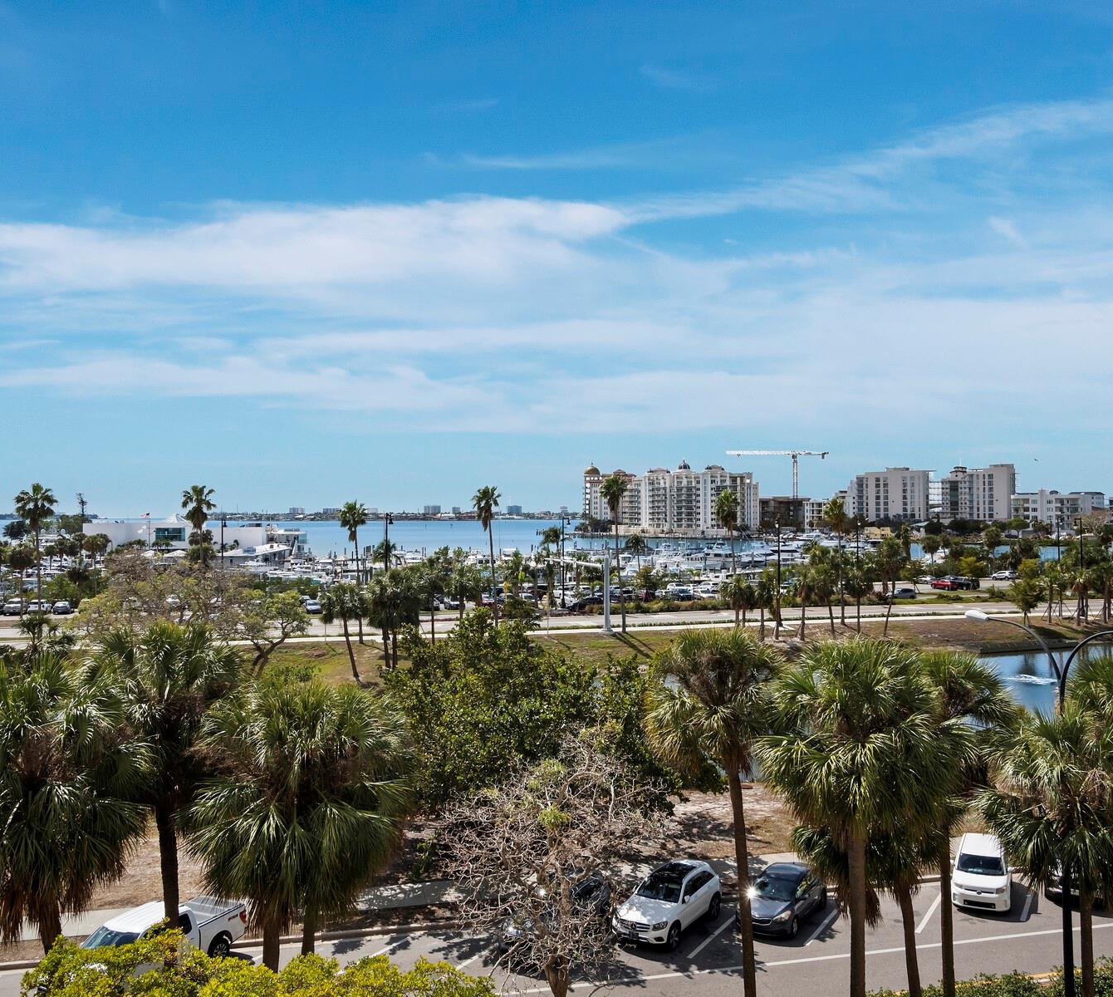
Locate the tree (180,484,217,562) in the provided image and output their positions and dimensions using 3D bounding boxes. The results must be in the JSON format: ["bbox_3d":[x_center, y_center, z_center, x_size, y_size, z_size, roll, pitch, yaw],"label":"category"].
[{"bbox_3d":[-37.295,6.785,103.904,3.600,16.600,3.600,0,-1,-20],"label":"tree"}]

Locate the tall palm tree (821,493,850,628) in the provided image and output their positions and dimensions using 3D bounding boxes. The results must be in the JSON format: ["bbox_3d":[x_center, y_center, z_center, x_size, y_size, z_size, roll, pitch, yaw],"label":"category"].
[{"bbox_3d":[33.159,7.425,118.682,3.300,15.350,3.300,0,-1,16],"label":"tall palm tree"}]

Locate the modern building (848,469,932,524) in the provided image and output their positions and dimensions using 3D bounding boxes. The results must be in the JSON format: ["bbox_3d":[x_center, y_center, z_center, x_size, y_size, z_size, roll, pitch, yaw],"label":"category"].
[{"bbox_3d":[196.630,1.673,590.045,46.000,39.210,26.000,-1,-1,30],"label":"modern building"}]

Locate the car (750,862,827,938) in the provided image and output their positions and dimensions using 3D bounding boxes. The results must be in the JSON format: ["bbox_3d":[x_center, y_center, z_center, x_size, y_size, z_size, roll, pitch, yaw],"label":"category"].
[{"bbox_3d":[7.617,13.259,33.347,1.780,1.450,4.450,-1,-1,33],"label":"car"}]

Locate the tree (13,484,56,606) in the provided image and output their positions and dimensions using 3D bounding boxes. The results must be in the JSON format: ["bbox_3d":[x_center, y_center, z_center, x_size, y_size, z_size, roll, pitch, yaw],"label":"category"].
[{"bbox_3d":[-49.934,6.598,95.614,3.710,16.190,3.710,1,-1,-28],"label":"tree"}]

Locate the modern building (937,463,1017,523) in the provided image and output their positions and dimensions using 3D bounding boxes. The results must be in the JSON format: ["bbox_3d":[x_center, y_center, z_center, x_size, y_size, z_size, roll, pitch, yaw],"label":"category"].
[{"bbox_3d":[232.550,1.980,553.020,38.000,42.200,21.000,-1,-1,34],"label":"modern building"}]

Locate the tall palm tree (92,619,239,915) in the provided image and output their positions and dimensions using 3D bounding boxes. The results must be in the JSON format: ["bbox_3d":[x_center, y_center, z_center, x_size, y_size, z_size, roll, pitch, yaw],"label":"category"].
[{"bbox_3d":[-7.417,7.857,19.200,3.100,10.924,3.100,0,-1,0],"label":"tall palm tree"}]

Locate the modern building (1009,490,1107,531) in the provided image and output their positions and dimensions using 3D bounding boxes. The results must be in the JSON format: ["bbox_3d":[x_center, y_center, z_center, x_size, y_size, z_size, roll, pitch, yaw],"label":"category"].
[{"bbox_3d":[218.748,7.252,436.000,39.000,22.000,20.000,-1,-1,30],"label":"modern building"}]

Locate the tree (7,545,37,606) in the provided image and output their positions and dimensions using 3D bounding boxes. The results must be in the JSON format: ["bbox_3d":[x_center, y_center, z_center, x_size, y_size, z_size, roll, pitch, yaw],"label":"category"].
[{"bbox_3d":[-65.087,10.418,121.507,3.210,9.460,3.210,1,-1,-28],"label":"tree"}]

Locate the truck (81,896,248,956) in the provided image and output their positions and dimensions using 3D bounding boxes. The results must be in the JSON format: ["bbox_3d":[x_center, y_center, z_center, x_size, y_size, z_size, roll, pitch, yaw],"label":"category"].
[{"bbox_3d":[-11.330,12.410,27.450,2.050,1.950,5.880,-1,-1,28],"label":"truck"}]

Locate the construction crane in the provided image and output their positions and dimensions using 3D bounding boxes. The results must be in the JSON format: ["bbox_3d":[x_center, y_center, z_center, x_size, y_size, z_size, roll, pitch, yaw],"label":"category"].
[{"bbox_3d":[115.441,-2.433,520.000,52.500,45.500,3.500,0,-1,3],"label":"construction crane"}]

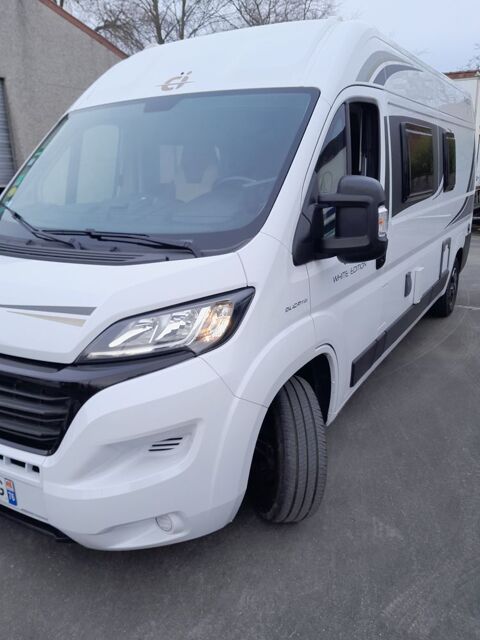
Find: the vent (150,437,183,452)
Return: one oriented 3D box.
[{"bbox_3d":[-0.266,0.457,1.760,0.125,0.060,0.030,-2,19,-7],"label":"vent"}]

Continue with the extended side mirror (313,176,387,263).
[{"bbox_3d":[0.412,-0.368,1.781,0.260,0.320,0.160,7,20,20],"label":"extended side mirror"}]

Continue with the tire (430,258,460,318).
[{"bbox_3d":[2.079,-0.359,4.961,0.220,0.690,0.690,12,22,31],"label":"tire"}]

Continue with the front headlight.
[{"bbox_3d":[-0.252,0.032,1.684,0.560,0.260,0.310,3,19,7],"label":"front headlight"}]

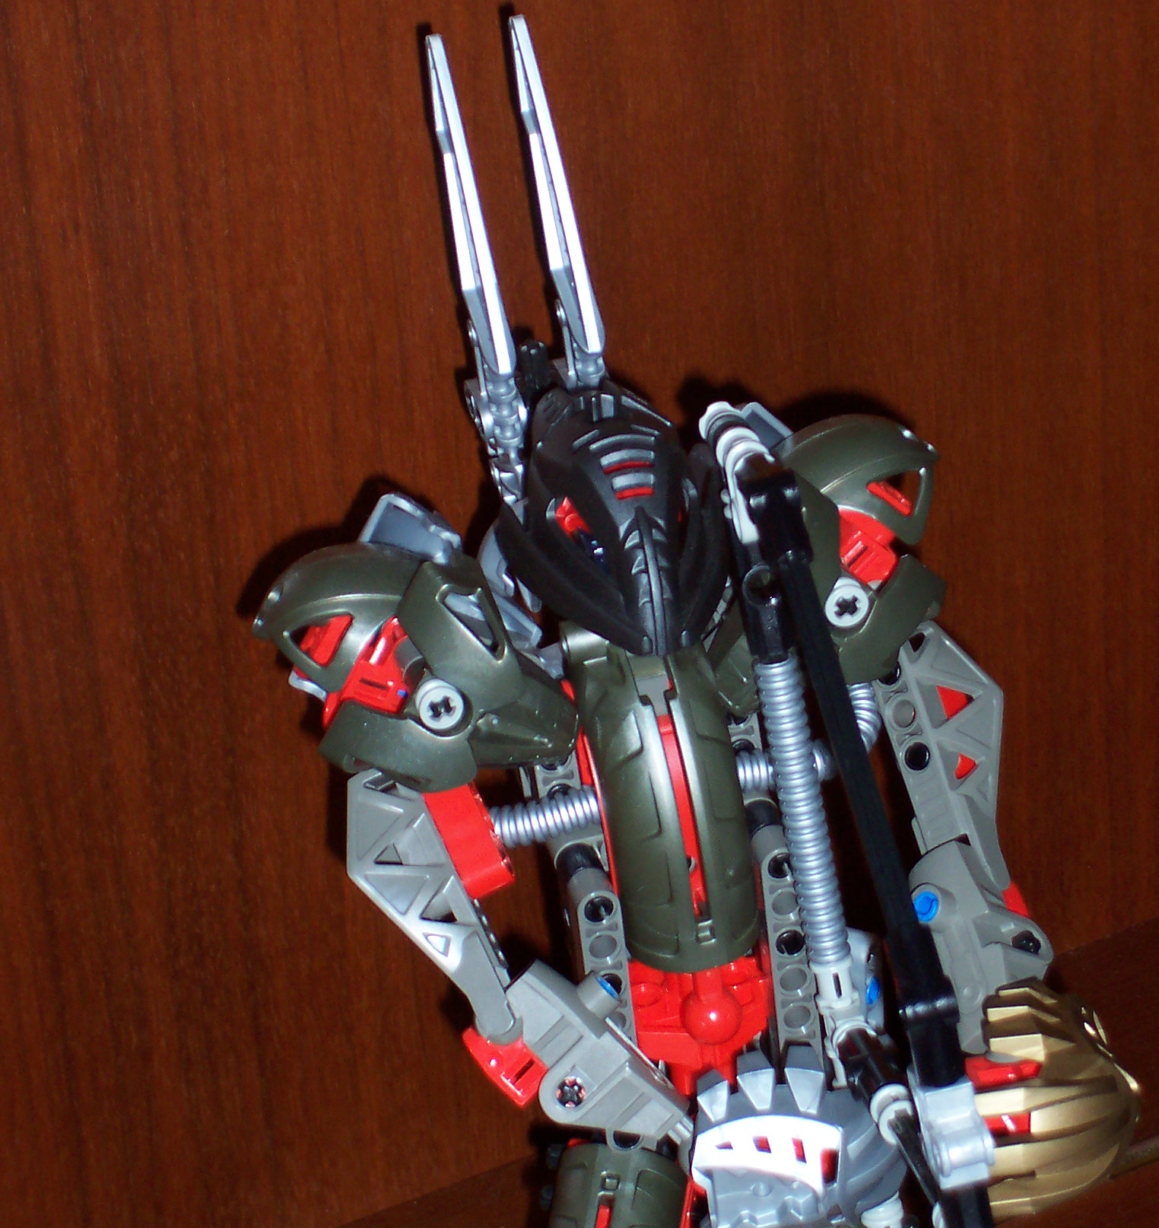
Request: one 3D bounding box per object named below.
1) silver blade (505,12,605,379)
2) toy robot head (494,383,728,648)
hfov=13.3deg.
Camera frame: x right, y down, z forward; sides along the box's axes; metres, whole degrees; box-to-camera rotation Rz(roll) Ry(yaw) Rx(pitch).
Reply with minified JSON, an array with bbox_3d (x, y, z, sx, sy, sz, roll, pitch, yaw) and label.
[{"bbox_3d":[-0.004,-0.069,0.802,0.004,0.060,0.011,-20,27,-13],"label":"silver blade"},{"bbox_3d":[0.006,-0.017,0.807,0.037,0.039,0.031,-14,31,-12],"label":"toy robot head"}]

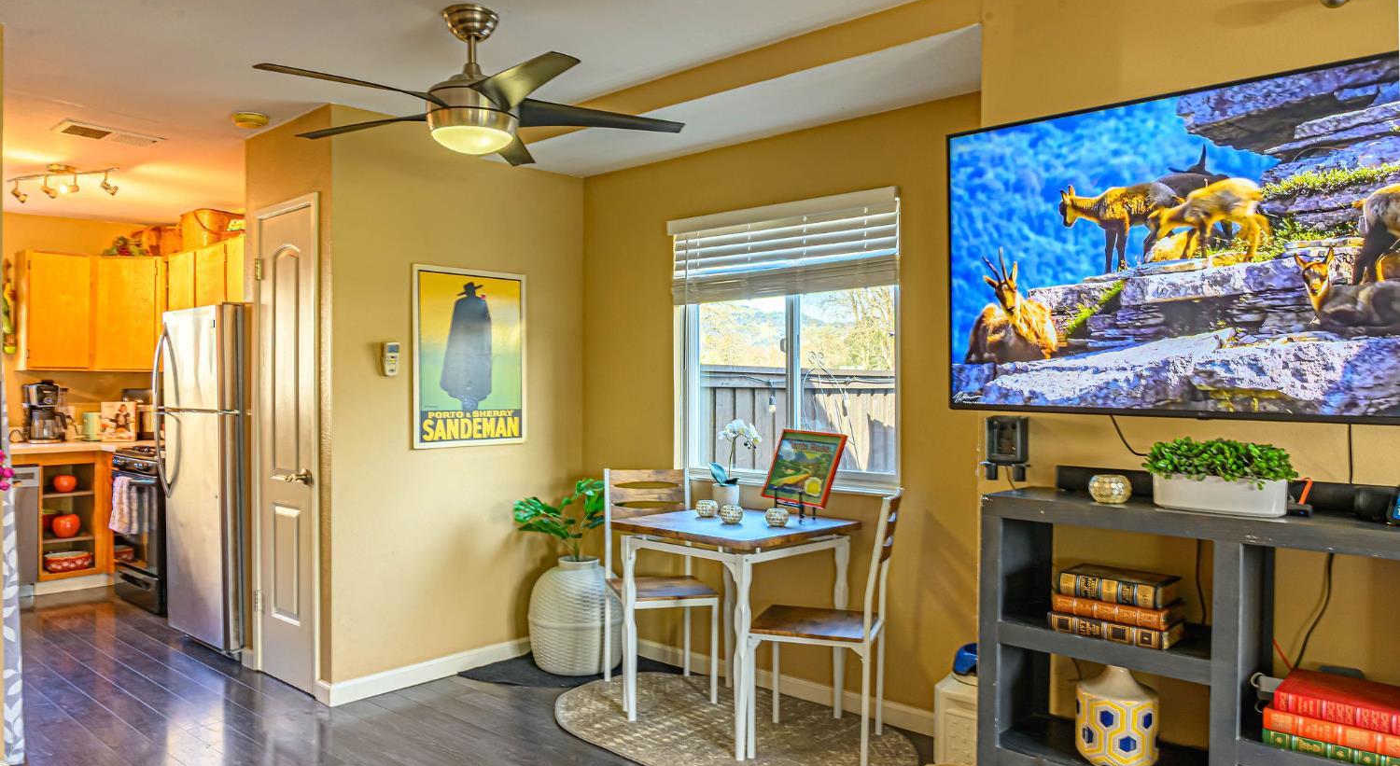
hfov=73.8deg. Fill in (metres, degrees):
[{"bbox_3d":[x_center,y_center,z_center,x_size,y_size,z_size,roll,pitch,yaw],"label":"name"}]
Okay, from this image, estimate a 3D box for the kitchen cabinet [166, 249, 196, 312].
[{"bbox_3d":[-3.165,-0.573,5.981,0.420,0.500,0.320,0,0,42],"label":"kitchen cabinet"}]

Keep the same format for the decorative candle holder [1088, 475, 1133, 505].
[{"bbox_3d":[0.987,0.254,2.246,0.096,0.065,0.096,0,0,42],"label":"decorative candle holder"}]

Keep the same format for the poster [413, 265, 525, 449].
[{"bbox_3d":[-1.031,-0.111,4.247,0.020,0.805,0.605,0,0,42],"label":"poster"}]

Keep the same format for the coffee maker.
[{"bbox_3d":[-4.182,0.185,5.950,0.250,0.390,0.200,0,0,34],"label":"coffee maker"}]

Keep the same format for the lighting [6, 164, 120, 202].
[{"bbox_3d":[-3.334,-1.051,4.872,0.830,0.150,0.150,0,0,23],"label":"lighting"}]

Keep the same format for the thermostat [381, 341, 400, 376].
[{"bbox_3d":[-1.298,-0.102,3.938,0.030,0.143,0.066,0,0,42],"label":"thermostat"}]

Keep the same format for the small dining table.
[{"bbox_3d":[0.129,0.918,3.595,0.705,0.765,0.690,0,0,44],"label":"small dining table"}]

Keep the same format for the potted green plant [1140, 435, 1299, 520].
[{"bbox_3d":[1.178,0.204,2.124,0.300,0.160,0.140,0,0,42],"label":"potted green plant"}]

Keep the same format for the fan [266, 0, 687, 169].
[{"bbox_3d":[-0.700,-0.915,2.851,1.290,0.430,1.290,0,0,42],"label":"fan"}]

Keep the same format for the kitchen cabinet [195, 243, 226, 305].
[{"bbox_3d":[-2.860,-0.593,5.750,0.450,0.460,0.330,0,0,42],"label":"kitchen cabinet"}]

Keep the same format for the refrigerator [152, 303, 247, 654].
[{"bbox_3d":[-2.250,0.462,4.774,0.715,1.675,0.795,0,0,42],"label":"refrigerator"}]

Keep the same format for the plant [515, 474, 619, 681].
[{"bbox_3d":[-0.596,0.878,4.343,0.500,0.855,0.500,0,0,0],"label":"plant"}]

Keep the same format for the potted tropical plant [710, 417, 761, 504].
[{"bbox_3d":[0.155,0.350,4.000,0.215,0.400,0.140,0,0,2],"label":"potted tropical plant"}]

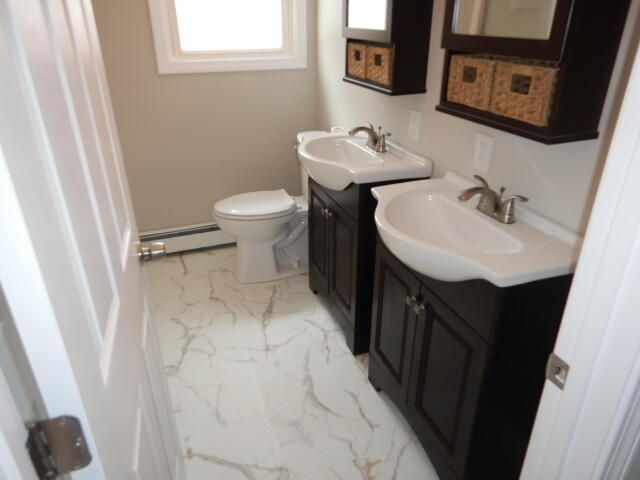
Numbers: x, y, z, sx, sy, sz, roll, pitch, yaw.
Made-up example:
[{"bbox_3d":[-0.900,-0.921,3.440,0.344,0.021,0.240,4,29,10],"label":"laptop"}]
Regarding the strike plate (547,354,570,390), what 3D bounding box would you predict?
[{"bbox_3d":[0.412,0.228,0.763,0.006,0.054,0.036,-10,28,-17],"label":"strike plate"}]

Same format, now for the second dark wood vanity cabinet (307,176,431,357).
[{"bbox_3d":[0.193,-0.004,2.136,0.306,0.814,0.629,-10,28,-17],"label":"second dark wood vanity cabinet"}]

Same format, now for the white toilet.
[{"bbox_3d":[-0.215,-0.171,2.561,0.767,0.750,0.460,-10,28,-17],"label":"white toilet"}]

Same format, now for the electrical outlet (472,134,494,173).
[{"bbox_3d":[0.525,-0.278,1.430,0.008,0.115,0.076,-10,28,-17],"label":"electrical outlet"}]

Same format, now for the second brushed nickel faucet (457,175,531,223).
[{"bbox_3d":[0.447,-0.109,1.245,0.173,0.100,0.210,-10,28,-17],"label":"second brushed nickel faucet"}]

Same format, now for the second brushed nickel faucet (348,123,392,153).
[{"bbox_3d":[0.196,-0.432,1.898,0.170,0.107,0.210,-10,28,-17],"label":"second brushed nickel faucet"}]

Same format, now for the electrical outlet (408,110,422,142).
[{"bbox_3d":[0.382,-0.462,1.800,0.008,0.115,0.076,-10,28,-17],"label":"electrical outlet"}]

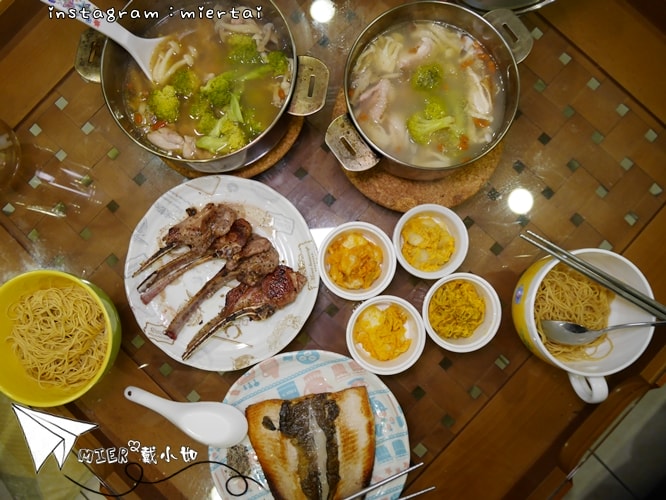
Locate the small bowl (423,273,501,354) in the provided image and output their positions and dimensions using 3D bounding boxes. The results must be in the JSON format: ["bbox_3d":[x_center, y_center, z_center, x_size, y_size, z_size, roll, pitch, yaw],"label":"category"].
[{"bbox_3d":[0.136,0.067,0.507,0.083,0.041,0.083,0,85,1],"label":"small bowl"}]

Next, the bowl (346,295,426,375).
[{"bbox_3d":[0.056,0.091,0.506,0.083,0.041,0.083,0,85,1],"label":"bowl"}]

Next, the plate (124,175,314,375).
[{"bbox_3d":[-0.123,0.025,0.524,0.217,0.022,0.217,0,85,1],"label":"plate"}]

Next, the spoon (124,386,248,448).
[{"bbox_3d":[-0.154,0.171,0.500,0.134,0.045,0.047,18,86,2],"label":"spoon"}]

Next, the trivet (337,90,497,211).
[{"bbox_3d":[0.097,-0.140,0.539,0.197,0.012,0.197,0,85,1],"label":"trivet"}]

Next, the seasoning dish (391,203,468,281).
[{"bbox_3d":[0.105,-0.007,0.514,0.080,0.039,0.080,0,85,1],"label":"seasoning dish"}]

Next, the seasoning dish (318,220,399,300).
[{"bbox_3d":[0.027,0.013,0.513,0.083,0.041,0.083,0,85,1],"label":"seasoning dish"}]

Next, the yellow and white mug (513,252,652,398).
[{"bbox_3d":[0.254,0.079,0.487,0.126,0.073,0.156,-7,85,0],"label":"yellow and white mug"}]

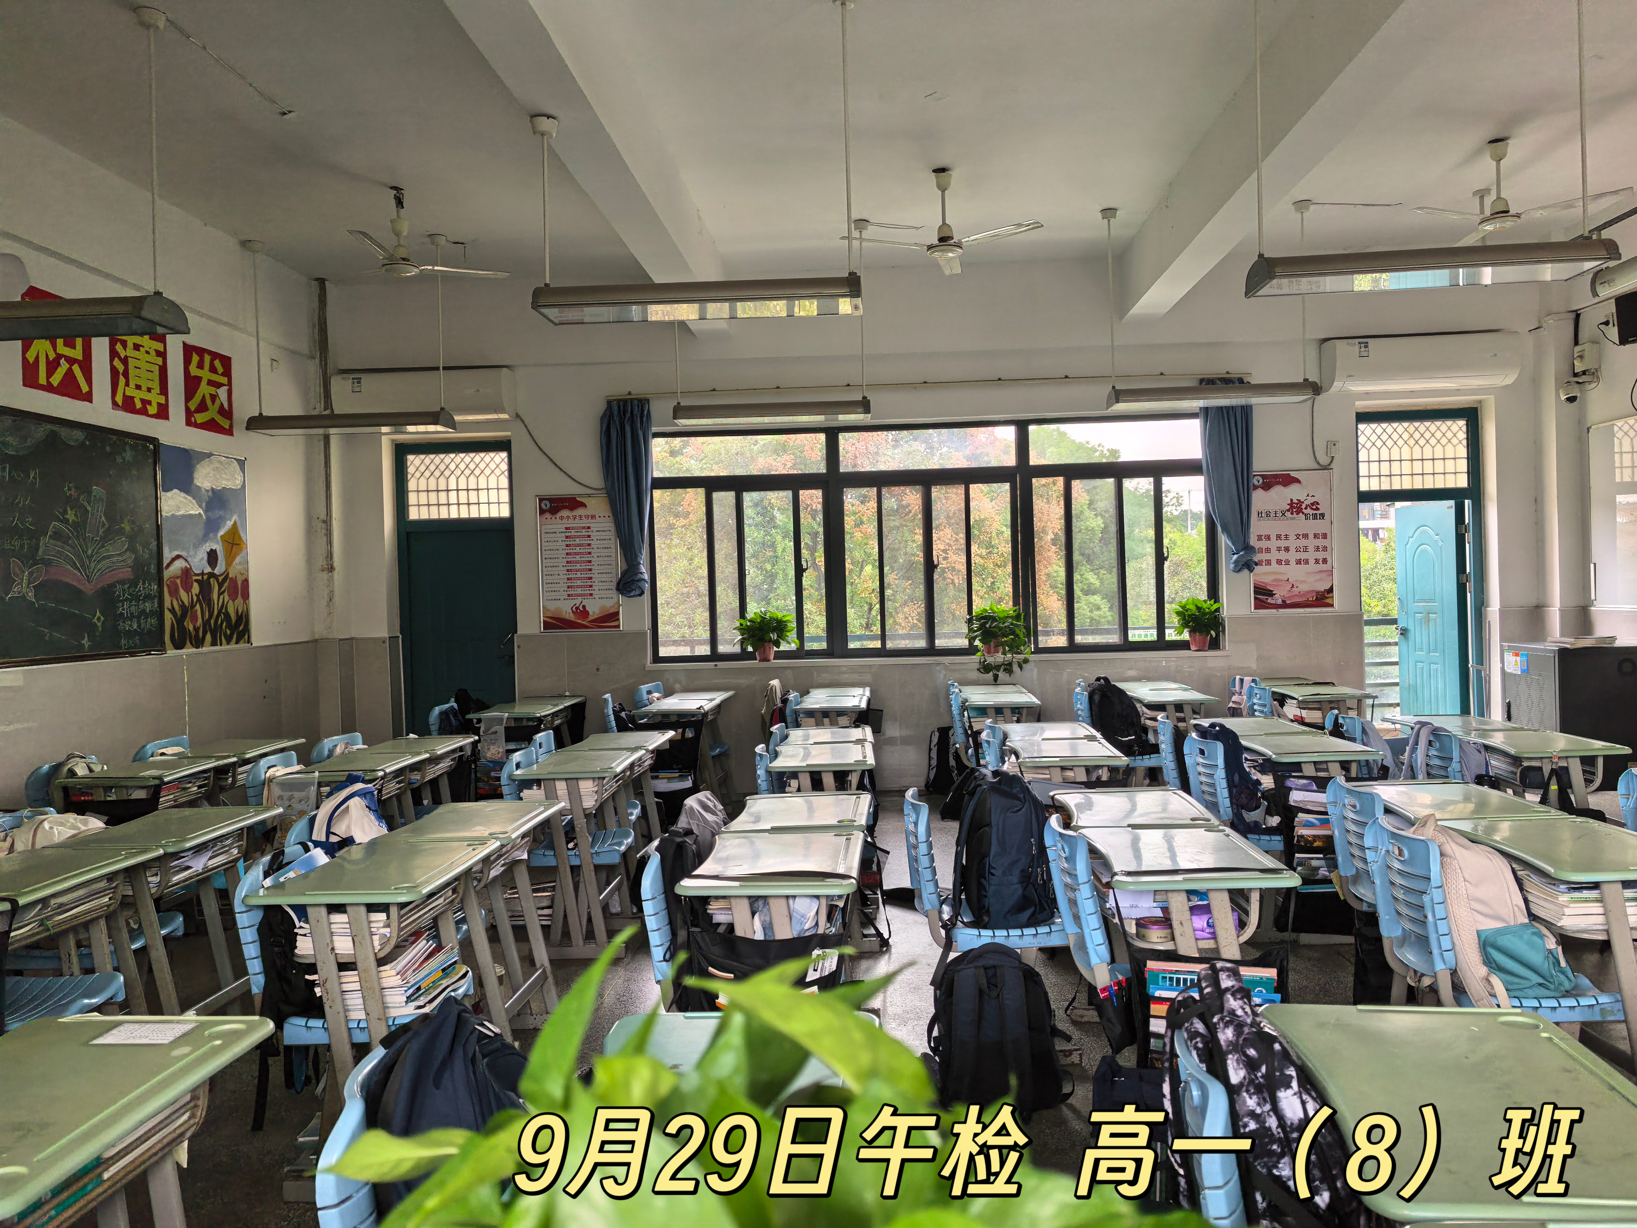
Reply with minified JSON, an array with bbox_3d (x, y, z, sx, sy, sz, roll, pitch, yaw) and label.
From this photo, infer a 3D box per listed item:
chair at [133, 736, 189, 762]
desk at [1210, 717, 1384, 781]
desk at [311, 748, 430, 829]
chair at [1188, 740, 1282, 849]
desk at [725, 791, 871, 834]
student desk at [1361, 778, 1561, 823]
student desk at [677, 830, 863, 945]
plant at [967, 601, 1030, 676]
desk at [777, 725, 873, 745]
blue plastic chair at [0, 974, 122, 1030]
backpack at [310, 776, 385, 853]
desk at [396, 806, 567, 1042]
[{"bbox_3d":[-2.984,1.035,5.588,0.500,0.815,0.420,-2,1,3],"label":"chair"},{"bbox_3d":[1.953,0.907,4.563,0.420,0.765,0.610,-2,1,3],"label":"desk"},{"bbox_3d":[-2.000,1.042,4.957,0.445,0.763,0.610,-2,1,3],"label":"desk"},{"bbox_3d":[1.774,0.900,4.583,0.460,0.790,0.400,-2,1,3],"label":"chair"},{"bbox_3d":[-0.040,1.005,3.628,0.430,0.746,0.600,-2,1,3],"label":"desk"},{"bbox_3d":[1.901,0.939,3.450,0.440,0.772,0.600,-2,1,3],"label":"student desk"},{"bbox_3d":[-0.090,0.996,2.918,0.425,0.757,0.600,-2,1,4],"label":"student desk"},{"bbox_3d":[1.270,0.185,8.024,0.470,0.540,0.420,-2,1,3],"label":"plant"},{"bbox_3d":[0.051,0.949,5.336,0.420,0.765,0.600,-2,1,3],"label":"desk"},{"bbox_3d":[-2.099,1.041,2.938,0.490,0.790,0.410,-2,1,4],"label":"blue plastic chair"},{"bbox_3d":[-1.407,0.742,3.493,0.220,0.450,0.300,-1,1,18],"label":"backpack"},{"bbox_3d":[-1.082,1.024,3.574,0.440,0.745,0.600,-2,1,4],"label":"desk"}]

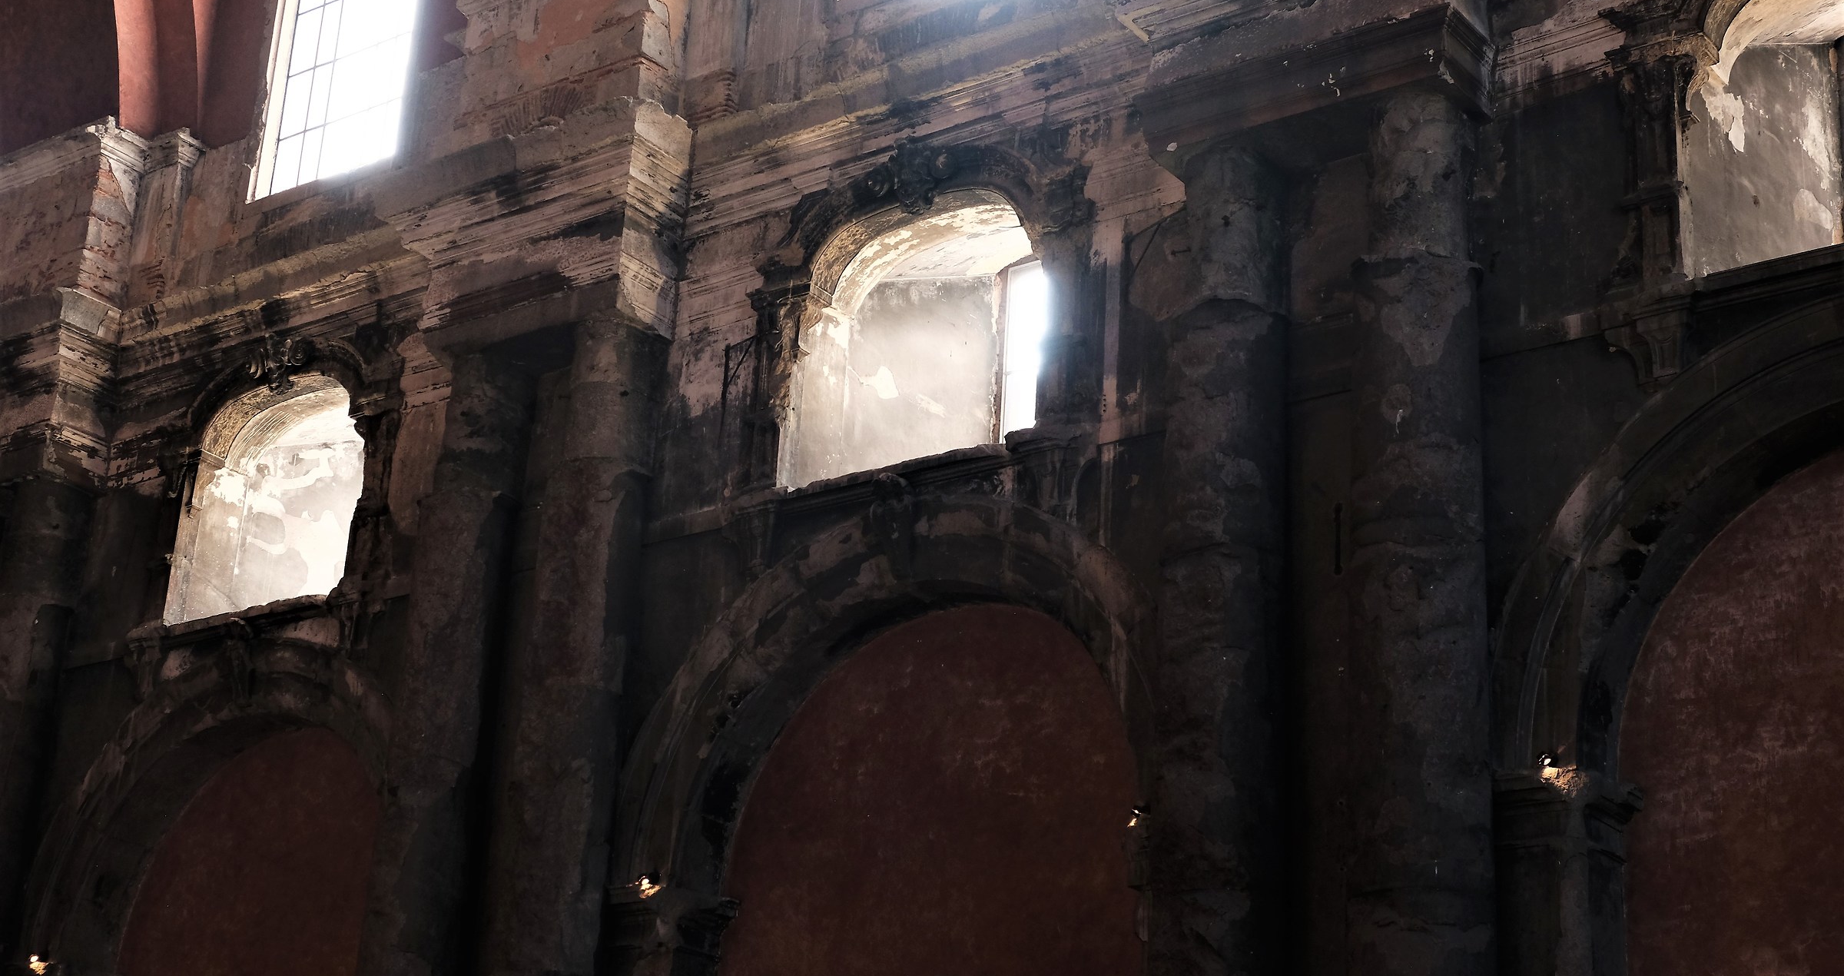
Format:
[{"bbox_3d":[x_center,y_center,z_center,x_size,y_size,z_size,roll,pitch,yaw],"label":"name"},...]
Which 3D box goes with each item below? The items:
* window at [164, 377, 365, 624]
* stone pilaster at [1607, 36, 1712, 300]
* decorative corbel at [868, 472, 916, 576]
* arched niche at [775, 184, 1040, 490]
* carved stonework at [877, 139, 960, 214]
[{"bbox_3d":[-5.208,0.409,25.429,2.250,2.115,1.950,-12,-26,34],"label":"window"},{"bbox_3d":[4.564,-1.989,17.447,0.525,1.710,0.360,-12,-26,34],"label":"stone pilaster"},{"bbox_3d":[-0.224,0.257,20.121,0.360,0.825,0.330,-12,-26,34],"label":"decorative corbel"},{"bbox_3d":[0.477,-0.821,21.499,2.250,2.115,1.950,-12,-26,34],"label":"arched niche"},{"bbox_3d":[-0.074,-2.299,21.111,0.690,0.645,0.300,-12,-26,34],"label":"carved stonework"}]

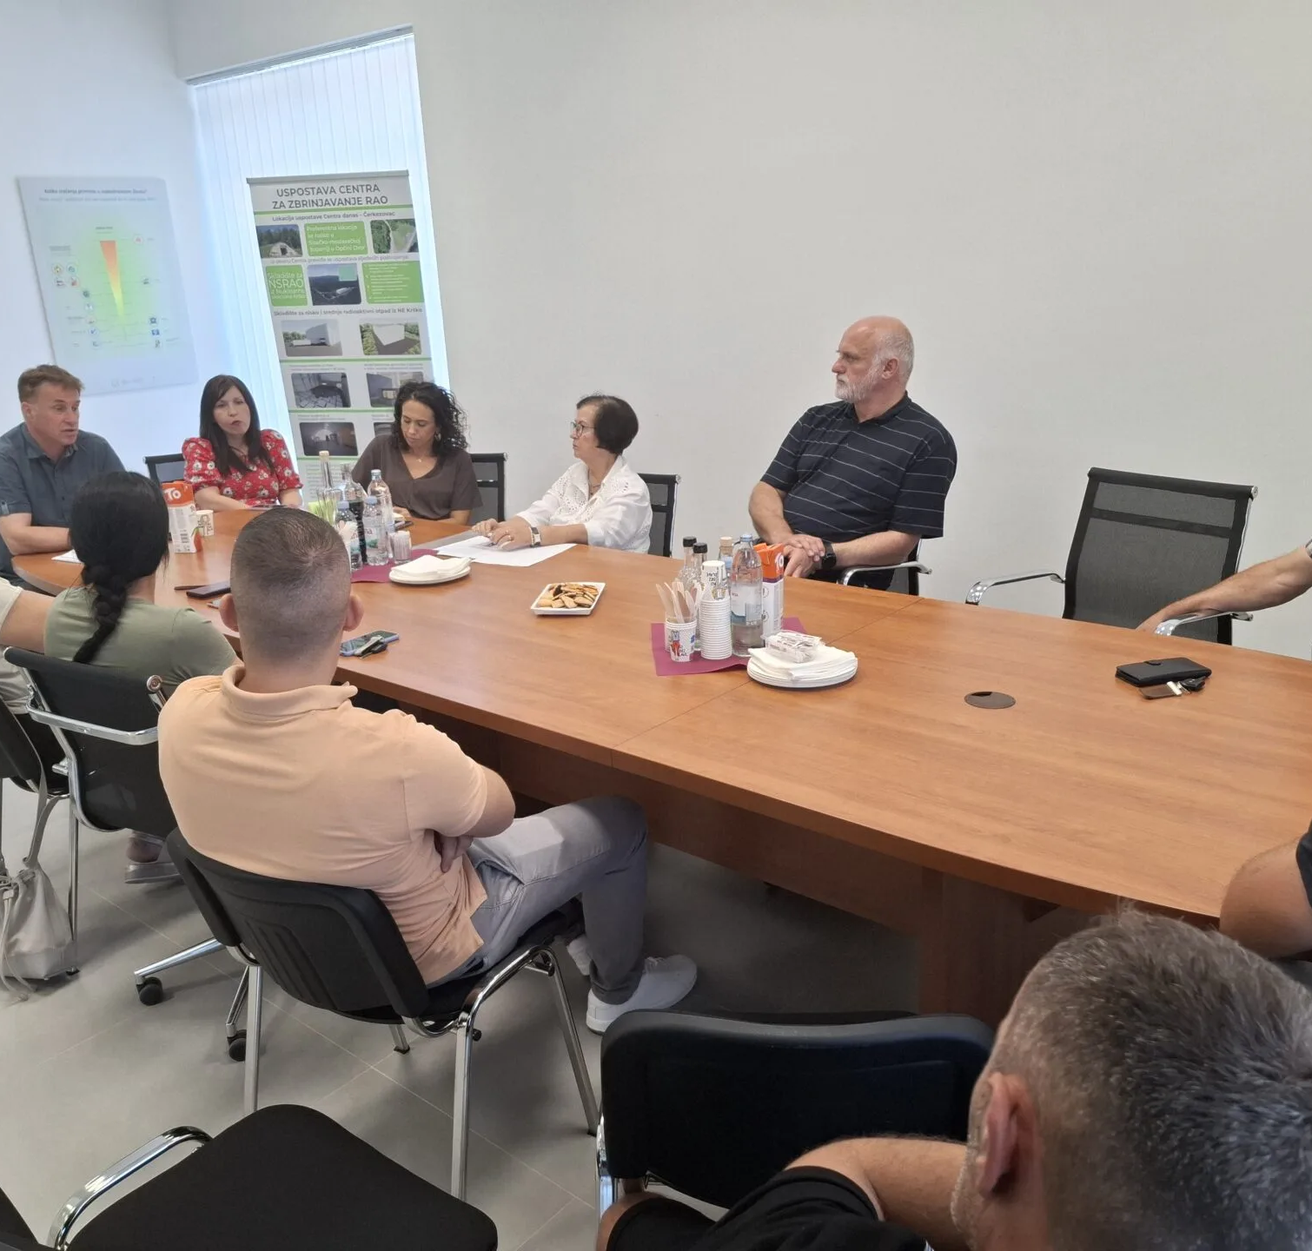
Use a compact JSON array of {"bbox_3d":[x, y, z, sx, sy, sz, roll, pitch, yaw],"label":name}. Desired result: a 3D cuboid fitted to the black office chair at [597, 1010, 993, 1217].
[{"bbox_3d":[0.201,0.785,1.643,0.540,0.810,0.560,0,18,6],"label":"black office chair"}]

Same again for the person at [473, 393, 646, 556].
[{"bbox_3d":[-0.232,-0.176,3.881,0.550,1.230,0.780,10,21,34],"label":"person"}]

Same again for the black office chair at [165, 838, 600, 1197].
[{"bbox_3d":[-0.466,0.680,2.028,0.540,0.820,0.570,7,20,27],"label":"black office chair"}]

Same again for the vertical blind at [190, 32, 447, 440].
[{"bbox_3d":[-1.944,-1.746,6.355,2.100,2.720,0.100,12,23,37],"label":"vertical blind"}]

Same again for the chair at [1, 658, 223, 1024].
[{"bbox_3d":[-0.965,0.437,2.617,0.570,0.890,0.620,6,20,26],"label":"chair"}]

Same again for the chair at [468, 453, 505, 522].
[{"bbox_3d":[-0.967,-0.293,4.991,0.570,0.900,0.600,3,19,16],"label":"chair"}]

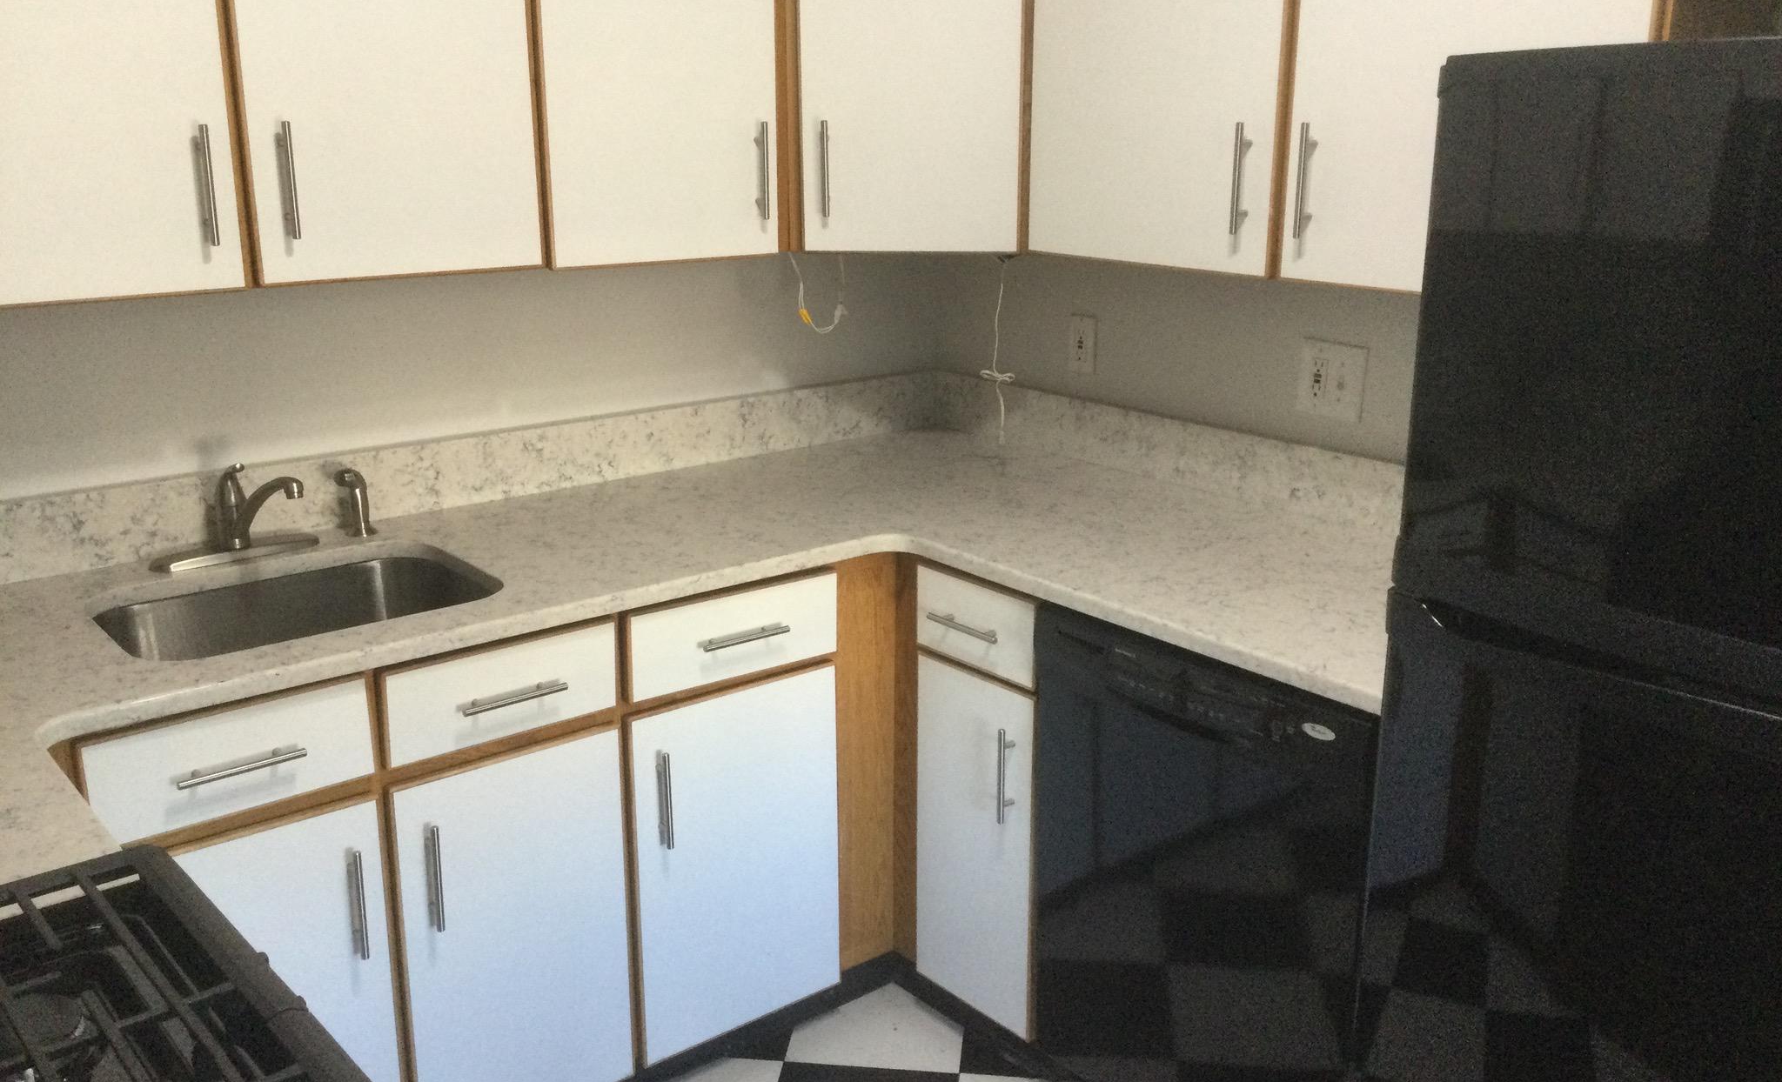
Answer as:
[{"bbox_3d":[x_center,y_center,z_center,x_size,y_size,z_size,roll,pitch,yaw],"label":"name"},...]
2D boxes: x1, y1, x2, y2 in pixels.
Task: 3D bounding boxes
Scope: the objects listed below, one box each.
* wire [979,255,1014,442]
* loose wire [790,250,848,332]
[{"bbox_3d":[0.197,-0.342,2.867,0.063,0.342,0.030,1,15,4],"label":"wire"},{"bbox_3d":[-0.130,-0.458,2.930,0.115,0.155,0.050,-13,20,-39],"label":"loose wire"}]

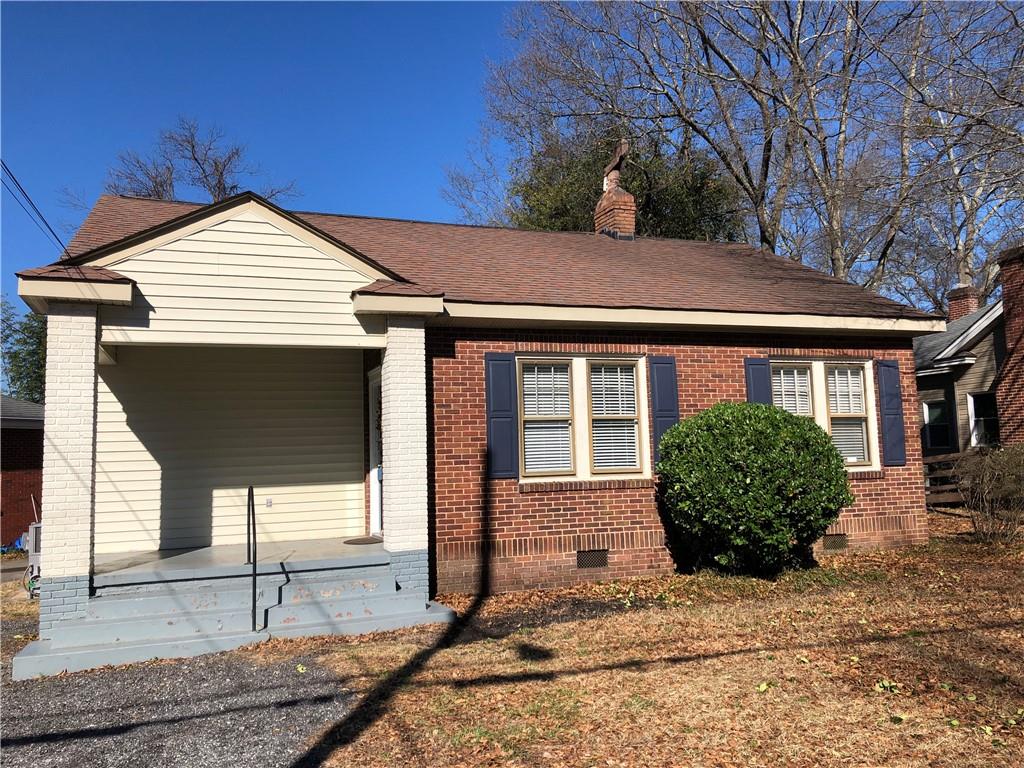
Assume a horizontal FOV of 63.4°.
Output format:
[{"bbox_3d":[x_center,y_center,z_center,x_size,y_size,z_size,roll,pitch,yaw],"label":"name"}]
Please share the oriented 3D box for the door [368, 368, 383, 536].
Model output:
[{"bbox_3d":[-1.767,0.909,10.751,0.140,2.200,1.100,0,-6,-19],"label":"door"}]

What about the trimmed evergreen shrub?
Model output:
[{"bbox_3d":[2.959,1.275,10.101,2.380,2.090,2.000,0,-6,-19],"label":"trimmed evergreen shrub"}]

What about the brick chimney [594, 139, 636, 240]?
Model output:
[{"bbox_3d":[1.998,-3.641,15.786,0.460,2.050,0.780,0,-6,-19],"label":"brick chimney"}]

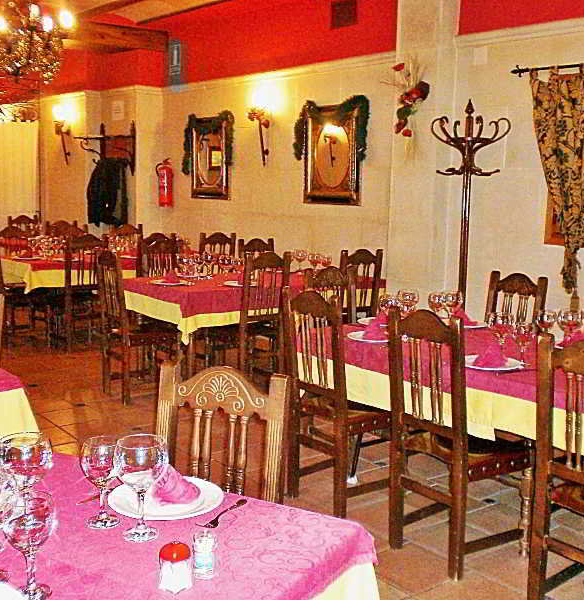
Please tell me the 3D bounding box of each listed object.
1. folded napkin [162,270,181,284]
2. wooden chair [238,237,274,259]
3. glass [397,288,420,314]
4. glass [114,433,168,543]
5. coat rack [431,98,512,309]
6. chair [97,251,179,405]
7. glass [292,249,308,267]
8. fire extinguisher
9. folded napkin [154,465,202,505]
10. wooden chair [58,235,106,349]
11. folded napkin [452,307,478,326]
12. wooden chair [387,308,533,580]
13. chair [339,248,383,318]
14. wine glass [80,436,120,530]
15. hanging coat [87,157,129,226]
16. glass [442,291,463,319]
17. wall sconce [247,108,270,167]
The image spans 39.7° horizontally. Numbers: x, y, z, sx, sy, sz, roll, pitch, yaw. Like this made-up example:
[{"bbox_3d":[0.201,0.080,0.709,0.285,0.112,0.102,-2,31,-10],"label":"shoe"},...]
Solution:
[{"bbox_3d":[-0.844,-0.171,5.666,0.110,0.090,0.115,-6,10,-40],"label":"folded napkin"},{"bbox_3d":[-0.163,0.007,7.064,0.395,1.020,0.480,-7,11,-42],"label":"wooden chair"},{"bbox_3d":[0.581,0.056,4.064,0.112,0.200,0.112,-6,10,-40],"label":"glass"},{"bbox_3d":[-0.313,0.392,1.679,0.111,0.202,0.111,3,9,6],"label":"glass"},{"bbox_3d":[1.086,-0.244,5.151,0.490,2.010,0.490,-6,10,-40],"label":"coat rack"},{"bbox_3d":[-1.080,0.180,5.754,0.480,1.020,0.395,-5,10,-36],"label":"chair"},{"bbox_3d":[0.070,-0.292,6.447,0.110,0.203,0.110,1,8,0],"label":"glass"},{"bbox_3d":[-1.431,-1.339,9.220,0.160,0.540,0.170,-6,11,-39],"label":"fire extinguisher"},{"bbox_3d":[-0.266,0.413,1.873,0.100,0.075,0.080,7,10,30],"label":"folded napkin"},{"bbox_3d":[-1.865,-0.086,7.214,0.395,1.000,0.480,-2,9,-24],"label":"wooden chair"},{"bbox_3d":[0.919,0.079,4.298,0.100,0.090,0.120,-5,11,-38],"label":"folded napkin"},{"bbox_3d":[0.700,0.556,3.344,0.480,1.020,0.395,-5,10,-34],"label":"wooden chair"},{"bbox_3d":[0.408,0.111,6.403,0.395,1.020,0.480,-4,10,-32],"label":"chair"},{"bbox_3d":[-0.400,0.383,1.706,0.083,0.177,0.083,1,8,0],"label":"wine glass"},{"bbox_3d":[-2.120,-1.250,9.321,0.270,0.800,0.500,-6,11,-39],"label":"hanging coat"},{"bbox_3d":[0.790,0.068,4.016,0.106,0.198,0.106,-6,10,-40],"label":"glass"},{"bbox_3d":[-0.320,-1.562,7.729,0.190,0.540,0.160,-6,11,-39],"label":"wall sconce"}]

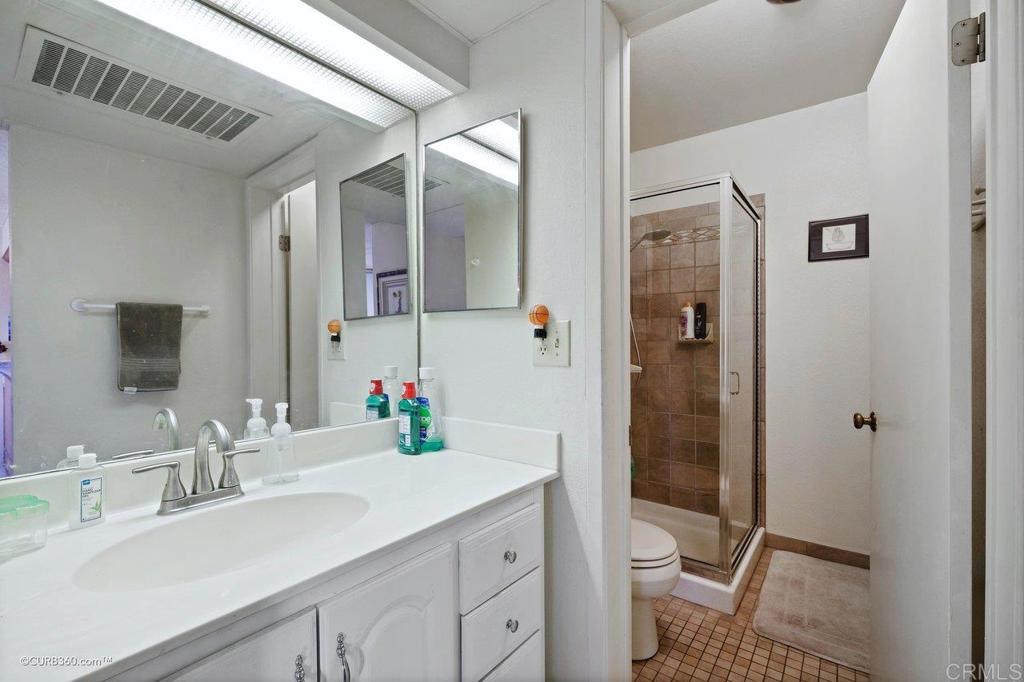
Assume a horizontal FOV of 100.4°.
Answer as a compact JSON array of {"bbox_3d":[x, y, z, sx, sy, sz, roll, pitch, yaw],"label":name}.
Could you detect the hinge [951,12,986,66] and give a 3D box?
[{"bbox_3d":[0.855,-0.565,0.800,0.050,0.088,0.020,0,-1,29],"label":"hinge"}]

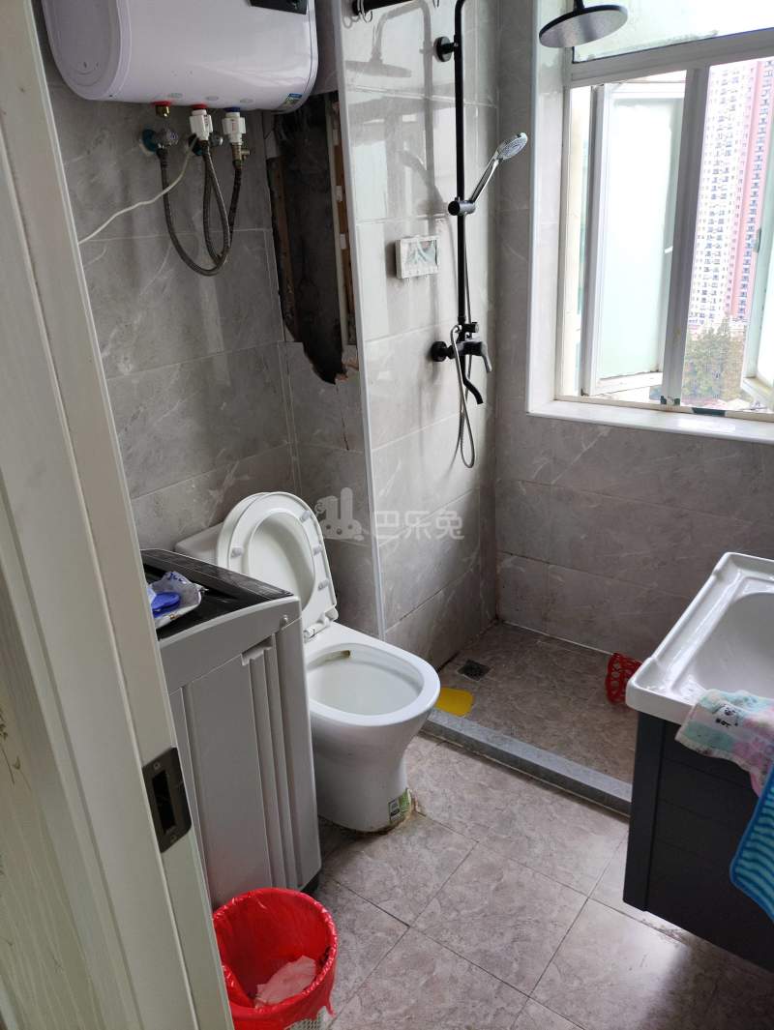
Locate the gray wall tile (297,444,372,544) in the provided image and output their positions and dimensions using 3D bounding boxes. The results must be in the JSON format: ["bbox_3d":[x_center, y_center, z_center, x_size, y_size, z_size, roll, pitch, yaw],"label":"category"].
[{"bbox_3d":[-0.164,-0.069,2.201,0.291,0.300,0.010,13,27,36],"label":"gray wall tile"}]

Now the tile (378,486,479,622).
[{"bbox_3d":[0.168,0.136,2.440,0.010,0.300,0.600,13,27,36],"label":"tile"}]

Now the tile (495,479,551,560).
[{"bbox_3d":[0.500,0.015,2.646,0.210,0.300,0.012,13,28,35],"label":"tile"}]

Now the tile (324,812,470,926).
[{"bbox_3d":[0.025,0.883,1.850,0.300,0.012,0.300,13,28,35],"label":"tile"}]

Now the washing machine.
[{"bbox_3d":[-0.525,0.553,1.554,0.510,0.890,0.520,13,28,35],"label":"washing machine"}]

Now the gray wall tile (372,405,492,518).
[{"bbox_3d":[0.153,-0.146,2.335,0.010,0.301,0.615,13,27,36],"label":"gray wall tile"}]

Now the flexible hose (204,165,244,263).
[{"bbox_3d":[-0.389,-0.716,1.697,0.105,0.215,0.085,13,28,35],"label":"flexible hose"}]

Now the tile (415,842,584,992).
[{"bbox_3d":[0.268,0.937,1.680,0.300,0.012,0.300,13,28,35],"label":"tile"}]

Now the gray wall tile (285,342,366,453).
[{"bbox_3d":[-0.167,-0.345,2.050,0.288,0.300,0.012,13,28,35],"label":"gray wall tile"}]

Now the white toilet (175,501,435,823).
[{"bbox_3d":[-0.168,0.384,1.977,0.715,0.850,0.365,13,27,36],"label":"white toilet"}]

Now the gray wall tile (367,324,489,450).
[{"bbox_3d":[0.129,-0.422,2.189,0.012,0.300,0.620,13,28,35],"label":"gray wall tile"}]

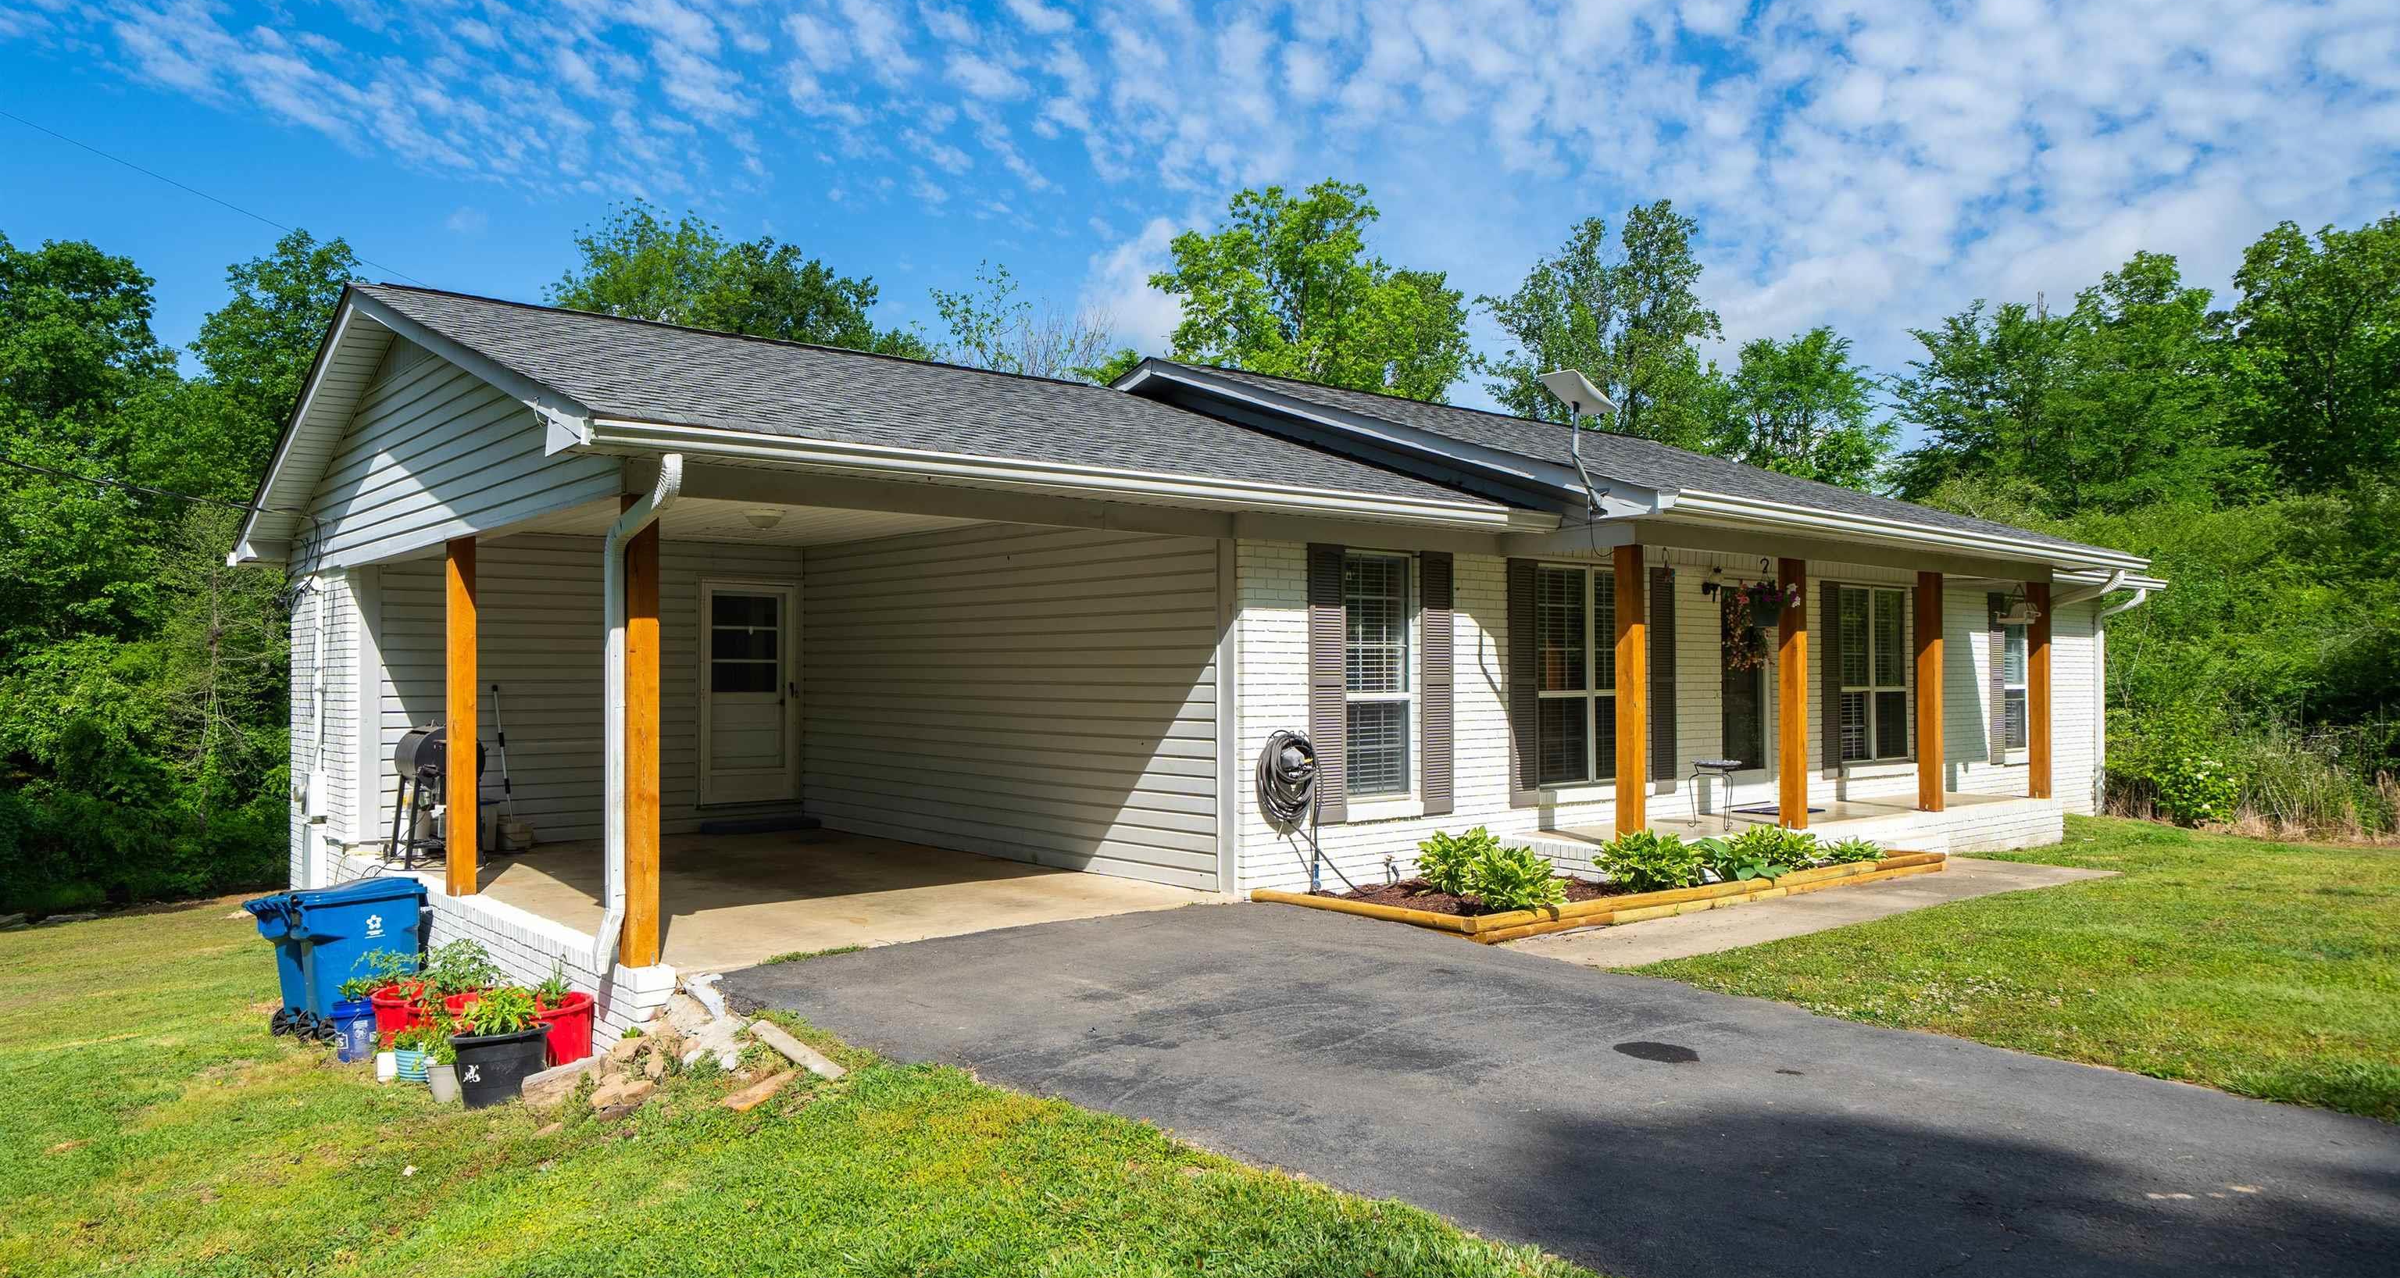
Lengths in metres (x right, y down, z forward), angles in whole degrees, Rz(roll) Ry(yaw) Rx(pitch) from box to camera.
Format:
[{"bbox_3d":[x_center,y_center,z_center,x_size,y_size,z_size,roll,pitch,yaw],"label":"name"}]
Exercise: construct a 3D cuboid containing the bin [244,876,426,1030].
[{"bbox_3d":[-5.980,2.210,9.220,0.660,1.010,0.840,-1,-1,45],"label":"bin"}]

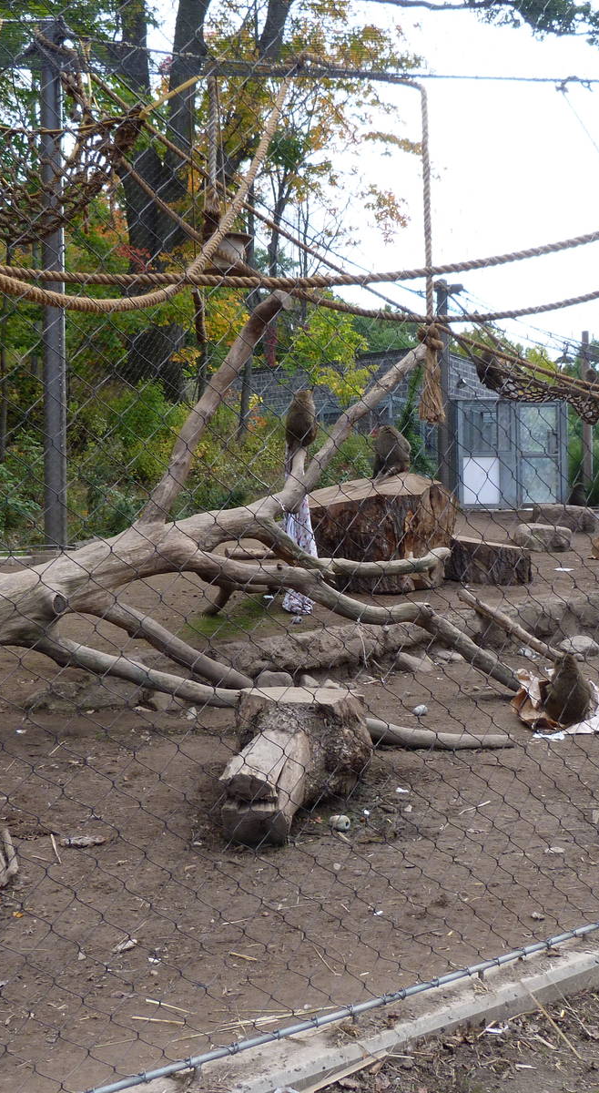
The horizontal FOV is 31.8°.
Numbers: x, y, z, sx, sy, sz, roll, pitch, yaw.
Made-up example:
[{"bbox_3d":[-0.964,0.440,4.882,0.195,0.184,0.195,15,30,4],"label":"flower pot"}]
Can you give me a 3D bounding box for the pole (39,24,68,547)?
[{"bbox_3d":[-2.472,-2.550,10.558,0.220,5.135,0.220,-2,6,-30],"label":"pole"}]

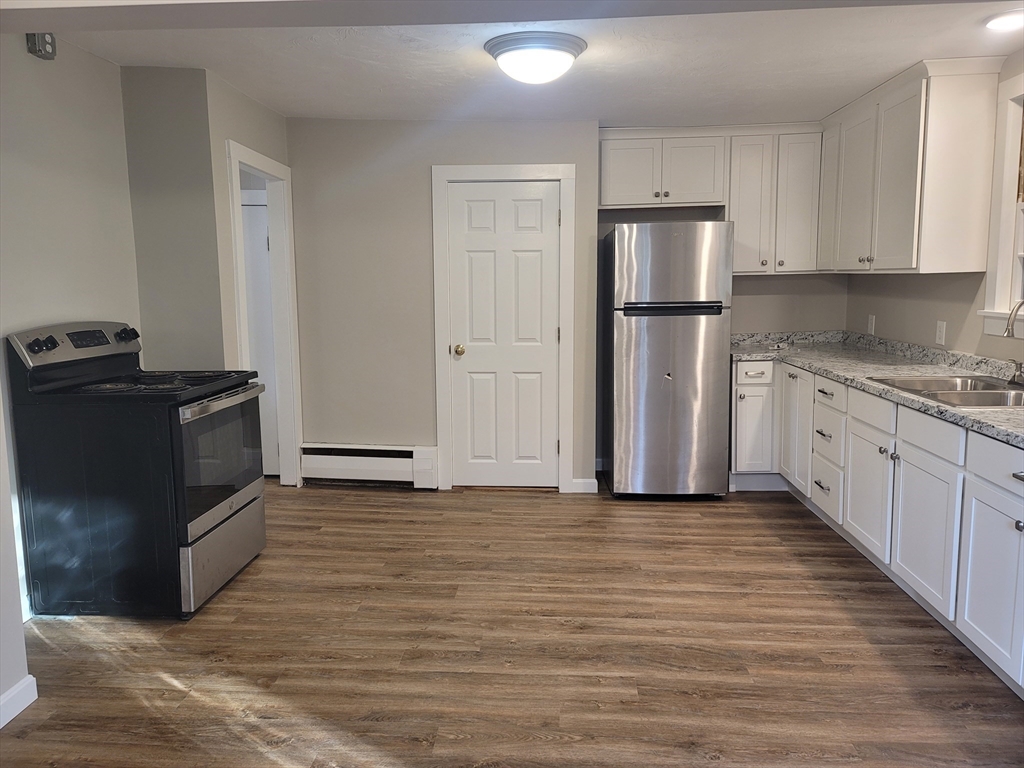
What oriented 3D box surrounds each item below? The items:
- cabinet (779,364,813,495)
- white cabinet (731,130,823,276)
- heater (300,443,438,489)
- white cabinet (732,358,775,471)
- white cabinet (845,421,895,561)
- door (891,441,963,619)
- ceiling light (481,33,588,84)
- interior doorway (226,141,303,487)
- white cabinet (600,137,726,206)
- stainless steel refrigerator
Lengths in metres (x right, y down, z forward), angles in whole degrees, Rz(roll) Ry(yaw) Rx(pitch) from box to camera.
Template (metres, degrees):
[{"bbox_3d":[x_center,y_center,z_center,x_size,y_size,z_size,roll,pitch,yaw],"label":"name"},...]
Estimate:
[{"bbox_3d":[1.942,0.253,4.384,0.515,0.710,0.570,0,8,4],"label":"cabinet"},{"bbox_3d":[1.739,-1.197,5.037,0.590,0.915,0.330,0,7,4],"label":"white cabinet"},{"bbox_3d":[-0.955,0.562,4.994,0.923,0.295,0.075,0,7,4],"label":"heater"},{"bbox_3d":[1.587,0.186,5.078,0.265,0.735,0.610,0,7,4],"label":"white cabinet"},{"bbox_3d":[1.937,0.478,3.395,0.598,0.545,0.528,0,7,4],"label":"white cabinet"},{"bbox_3d":[1.611,0.543,2.867,0.040,0.550,0.500,0,8,4],"label":"door"},{"bbox_3d":[0.102,-1.363,3.185,0.440,0.160,0.440,0,7,4],"label":"ceiling light"},{"bbox_3d":[-1.522,-0.294,4.555,0.135,2.160,0.903,0,7,4],"label":"interior doorway"},{"bbox_3d":[1.011,-1.419,5.057,0.835,0.465,0.330,0,7,4],"label":"white cabinet"},{"bbox_3d":[1.022,-0.163,4.974,0.730,1.735,0.730,0,7,4],"label":"stainless steel refrigerator"}]

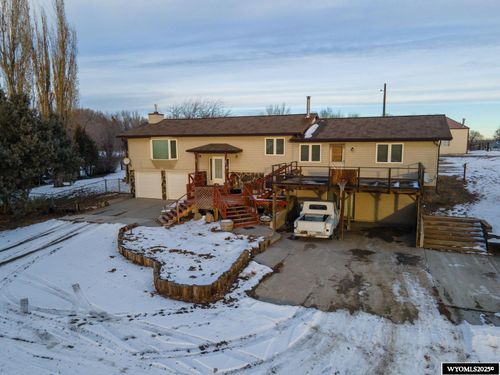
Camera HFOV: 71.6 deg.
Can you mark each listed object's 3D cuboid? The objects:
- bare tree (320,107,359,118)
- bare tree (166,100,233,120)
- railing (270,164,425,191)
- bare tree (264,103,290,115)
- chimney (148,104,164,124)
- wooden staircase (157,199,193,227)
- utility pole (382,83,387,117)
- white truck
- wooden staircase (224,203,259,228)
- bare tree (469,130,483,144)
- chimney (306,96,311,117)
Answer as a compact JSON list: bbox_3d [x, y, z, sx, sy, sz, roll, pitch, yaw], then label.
[{"bbox_3d":[15.012,-9.368,58.585,6.357,8.448,6.357,-1,8,0],"label":"bare tree"},{"bbox_3d":[-7.678,-8.451,52.685,9.599,9.891,9.599,-1,8,0],"label":"bare tree"},{"bbox_3d":[5.717,-0.764,20.414,7.430,1.200,6.010,2,7,19],"label":"railing"},{"bbox_3d":[4.805,-9.944,60.679,5.500,9.800,5.500,-1,8,0],"label":"bare tree"},{"bbox_3d":[-8.461,-6.599,31.365,0.900,1.762,1.150,2,9,21],"label":"chimney"},{"bbox_3d":[-4.502,1.544,20.674,1.750,1.200,1.400,-4,9,-25],"label":"wooden staircase"},{"bbox_3d":[16.483,-8.021,42.649,0.300,9.367,0.300,-1,8,0],"label":"utility pole"},{"bbox_3d":[3.941,1.739,20.060,1.980,1.900,4.850,2,8,18],"label":"white truck"},{"bbox_3d":[-0.502,1.602,20.426,1.480,1.000,1.350,-4,9,-25],"label":"wooden staircase"},{"bbox_3d":[48.801,-10.216,75.296,4.000,4.270,4.000,-1,8,0],"label":"bare tree"},{"bbox_3d":[4.602,-6.301,27.207,0.290,1.646,0.290,2,9,21],"label":"chimney"}]

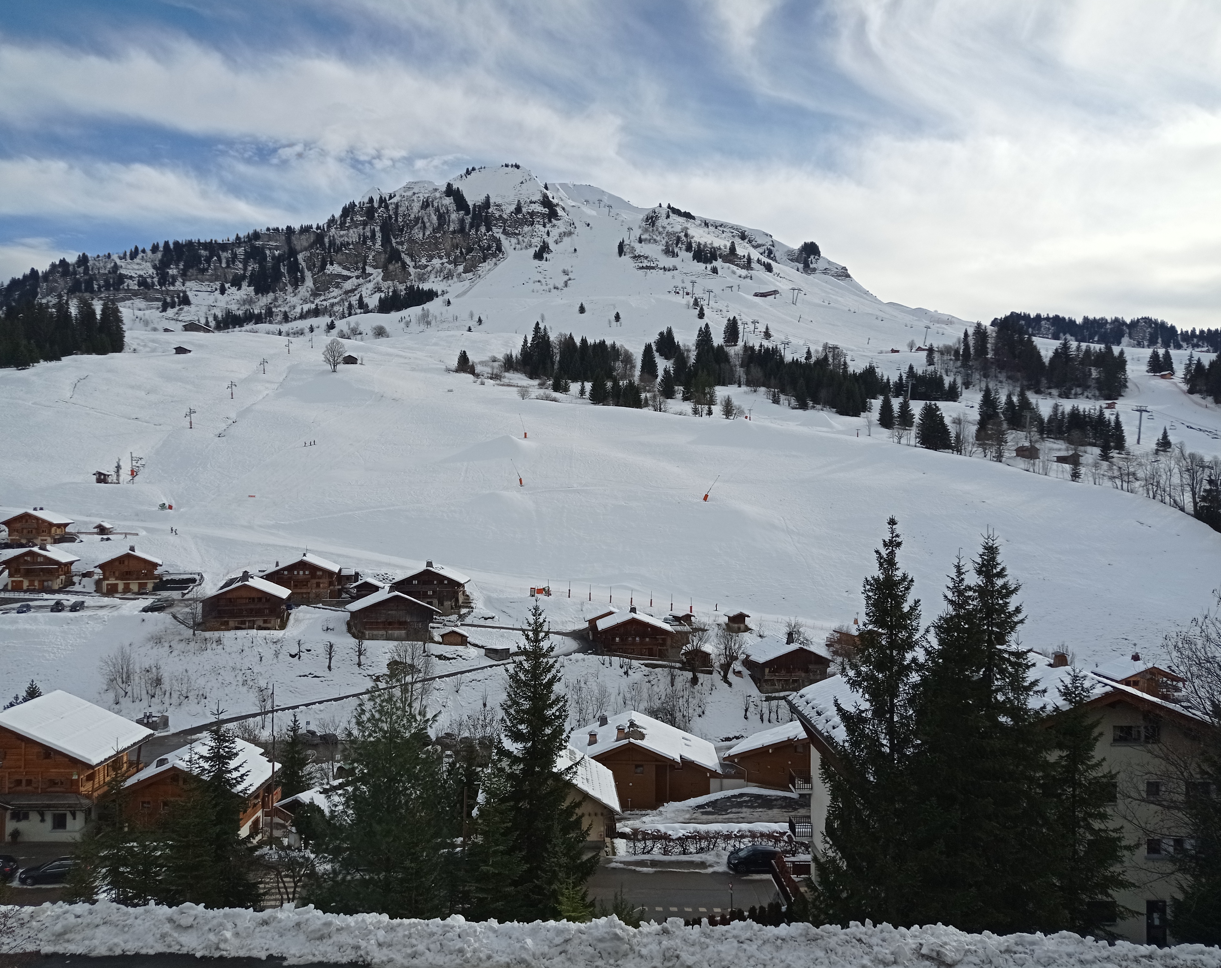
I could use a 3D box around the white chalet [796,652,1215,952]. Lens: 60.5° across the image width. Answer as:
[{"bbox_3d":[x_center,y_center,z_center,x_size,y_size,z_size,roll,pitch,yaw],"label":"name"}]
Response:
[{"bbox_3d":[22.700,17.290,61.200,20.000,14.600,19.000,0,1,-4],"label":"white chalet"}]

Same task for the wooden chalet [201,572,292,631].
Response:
[{"bbox_3d":[-71.266,23.147,205.001,15.200,9.580,14.500,1,-1,-15],"label":"wooden chalet"}]

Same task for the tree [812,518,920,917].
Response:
[{"bbox_3d":[10.902,10.360,42.000,5.000,18.040,5.000,0,-1,0],"label":"tree"}]

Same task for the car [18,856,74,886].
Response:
[{"bbox_3d":[-36.254,25.483,69.000,4.600,1.500,1.810,0,-1,-5],"label":"car"}]

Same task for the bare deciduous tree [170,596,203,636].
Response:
[{"bbox_3d":[-78.084,24.270,193.000,5.300,7.470,5.300,0,-1,0],"label":"bare deciduous tree"}]

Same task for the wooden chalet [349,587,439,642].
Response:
[{"bbox_3d":[-34.200,20.096,164.000,13.200,7.500,11.000,0,1,-19],"label":"wooden chalet"}]

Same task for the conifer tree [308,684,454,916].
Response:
[{"bbox_3d":[-12.536,17.423,57.000,7.600,13.230,7.600,0,-1,0],"label":"conifer tree"}]

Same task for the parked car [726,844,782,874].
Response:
[{"bbox_3d":[9.883,25.253,70.500,4.050,1.470,1.740,0,-1,-6],"label":"parked car"}]

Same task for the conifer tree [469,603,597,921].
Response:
[{"bbox_3d":[-3.328,12.253,45.000,5.300,14.150,5.300,0,1,0],"label":"conifer tree"}]

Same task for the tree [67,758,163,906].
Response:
[{"bbox_3d":[-24.608,17.253,52.000,4.800,7.950,4.800,0,1,0],"label":"tree"}]

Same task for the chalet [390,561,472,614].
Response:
[{"bbox_3d":[-37.173,21.597,217.739,14.400,9.390,13.500,0,-1,-3],"label":"chalet"}]

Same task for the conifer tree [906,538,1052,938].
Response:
[{"bbox_3d":[14.881,10.705,42.000,5.800,17.350,5.800,0,-1,0],"label":"conifer tree"}]

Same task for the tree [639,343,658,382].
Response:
[{"bbox_3d":[19.470,-61.521,530.000,9.300,20.000,9.300,0,-1,2],"label":"tree"}]

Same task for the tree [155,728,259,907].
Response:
[{"bbox_3d":[-23.205,19.236,61.000,6.000,12.510,6.000,0,-1,0],"label":"tree"}]

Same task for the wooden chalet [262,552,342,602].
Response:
[{"bbox_3d":[-64.089,19.416,217.000,14.200,9.200,12.500,0,-1,-3],"label":"wooden chalet"}]

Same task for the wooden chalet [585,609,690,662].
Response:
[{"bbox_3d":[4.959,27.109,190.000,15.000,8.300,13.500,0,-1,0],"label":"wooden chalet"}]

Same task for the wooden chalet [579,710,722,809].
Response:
[{"bbox_3d":[3.100,21.842,82.500,10.700,5.500,8.800,0,1,2],"label":"wooden chalet"}]

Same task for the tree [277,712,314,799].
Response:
[{"bbox_3d":[-25.597,22.282,85.000,3.200,7.240,3.200,0,1,0],"label":"tree"}]

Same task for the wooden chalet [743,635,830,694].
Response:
[{"bbox_3d":[31.747,32.027,186.711,12.700,8.360,13.500,0,-1,-6],"label":"wooden chalet"}]

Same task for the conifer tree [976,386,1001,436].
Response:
[{"bbox_3d":[144.625,-27.665,400.000,9.500,19.730,9.500,0,1,0],"label":"conifer tree"}]

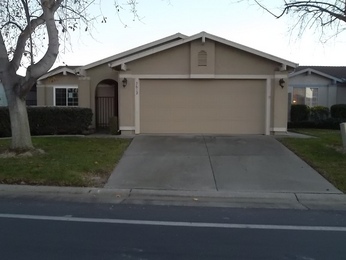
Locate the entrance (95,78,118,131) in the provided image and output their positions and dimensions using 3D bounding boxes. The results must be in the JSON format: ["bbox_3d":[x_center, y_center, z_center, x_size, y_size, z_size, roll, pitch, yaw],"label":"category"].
[{"bbox_3d":[-2.813,-1.075,13.600,1.050,2.200,0.300,0,5,2],"label":"entrance"}]

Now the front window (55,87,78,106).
[{"bbox_3d":[-6.066,-1.915,18.300,1.420,1.130,0.120,0,5,2],"label":"front window"}]

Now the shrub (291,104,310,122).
[{"bbox_3d":[6.492,-0.789,16.300,0.980,1.000,0.950,0,5,2],"label":"shrub"}]

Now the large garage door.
[{"bbox_3d":[1.177,-0.914,12.350,4.880,2.130,0.100,0,5,2],"label":"large garage door"}]

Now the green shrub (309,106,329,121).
[{"bbox_3d":[7.516,-0.783,16.500,0.980,0.880,0.900,0,5,2],"label":"green shrub"}]

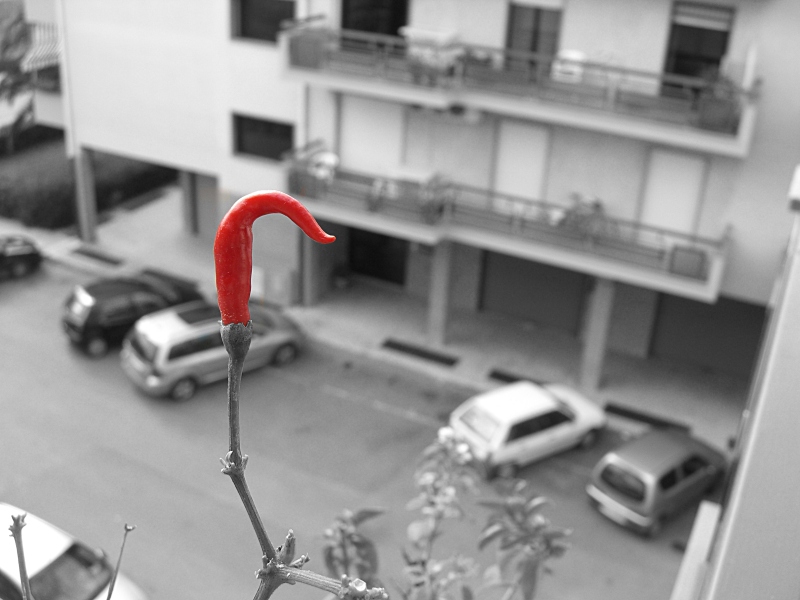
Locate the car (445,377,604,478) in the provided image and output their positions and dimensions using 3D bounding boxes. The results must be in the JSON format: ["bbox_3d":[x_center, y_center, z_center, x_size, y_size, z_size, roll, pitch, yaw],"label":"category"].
[{"bbox_3d":[2.949,2.692,19.653,3.850,1.400,1.620,-14,29,-32],"label":"car"}]

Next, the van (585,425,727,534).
[{"bbox_3d":[5.433,3.504,18.129,3.380,1.440,1.530,-20,33,-41],"label":"van"}]

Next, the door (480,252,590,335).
[{"bbox_3d":[3.832,-0.432,25.110,2.941,2.400,0.200,15,27,25],"label":"door"}]

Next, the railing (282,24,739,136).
[{"bbox_3d":[2.248,-4.936,19.011,10.450,1.050,1.550,15,27,25],"label":"railing"}]

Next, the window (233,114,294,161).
[{"bbox_3d":[-3.775,-4.482,24.483,2.099,1.138,0.200,15,27,25],"label":"window"}]

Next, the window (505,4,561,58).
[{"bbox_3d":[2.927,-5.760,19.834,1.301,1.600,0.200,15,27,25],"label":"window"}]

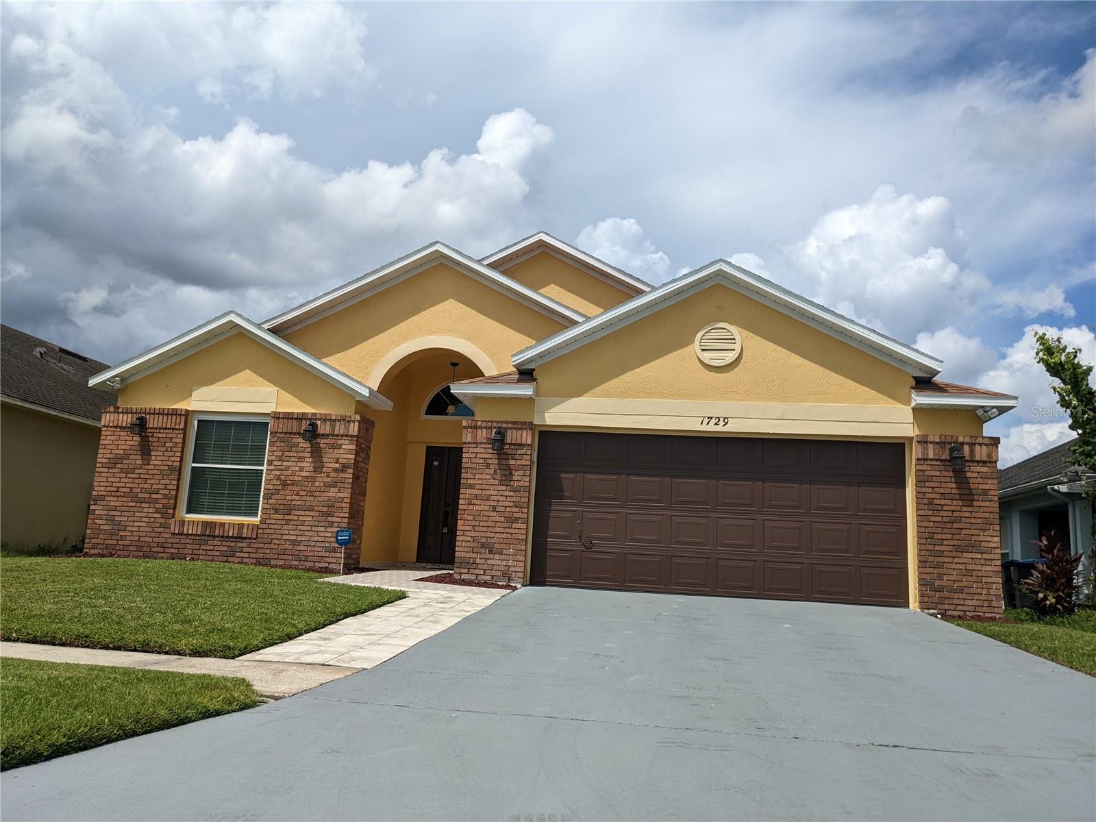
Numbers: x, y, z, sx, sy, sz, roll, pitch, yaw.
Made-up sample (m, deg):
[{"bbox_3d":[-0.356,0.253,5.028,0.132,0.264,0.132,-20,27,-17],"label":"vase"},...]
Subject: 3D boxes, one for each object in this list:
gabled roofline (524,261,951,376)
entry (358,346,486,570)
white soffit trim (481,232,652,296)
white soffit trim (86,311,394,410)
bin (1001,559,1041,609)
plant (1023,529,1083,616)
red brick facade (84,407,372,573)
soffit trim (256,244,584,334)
[{"bbox_3d":[2.329,-1.248,11.623,5.580,1.560,0.400,2,-11,9],"label":"gabled roofline"},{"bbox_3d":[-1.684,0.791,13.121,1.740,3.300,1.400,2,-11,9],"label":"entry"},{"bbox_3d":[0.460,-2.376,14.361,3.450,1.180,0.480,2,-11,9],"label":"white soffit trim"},{"bbox_3d":[-4.466,-0.751,12.617,4.280,1.220,0.900,2,-11,9],"label":"white soffit trim"},{"bbox_3d":[8.918,3.269,16.000,0.680,1.030,0.720,2,-11,9],"label":"bin"},{"bbox_3d":[8.458,2.721,14.300,0.950,1.400,0.920,2,-11,9],"label":"plant"},{"bbox_3d":[-4.585,1.118,12.325,4.020,2.170,0.580,2,-11,9],"label":"red brick facade"},{"bbox_3d":[-1.792,-1.816,12.872,5.060,1.410,0.420,2,-11,9],"label":"soffit trim"}]

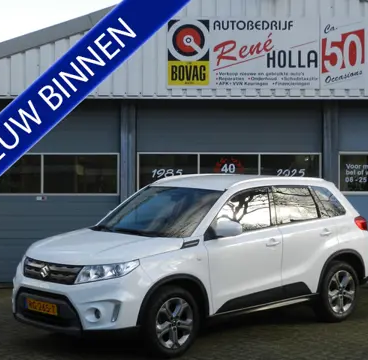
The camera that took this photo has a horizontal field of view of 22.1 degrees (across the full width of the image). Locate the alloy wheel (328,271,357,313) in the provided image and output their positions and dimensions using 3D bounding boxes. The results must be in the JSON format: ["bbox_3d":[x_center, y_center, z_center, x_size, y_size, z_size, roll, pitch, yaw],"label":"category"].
[{"bbox_3d":[1.677,1.226,10.422,0.465,0.465,0.180,-3,3,-43],"label":"alloy wheel"}]

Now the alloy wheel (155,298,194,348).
[{"bbox_3d":[-0.145,1.309,8.713,0.465,0.465,0.180,-3,3,-43],"label":"alloy wheel"}]

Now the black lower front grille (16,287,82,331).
[{"bbox_3d":[-1.281,1.188,8.711,0.140,0.340,1.030,-3,3,-43],"label":"black lower front grille"}]

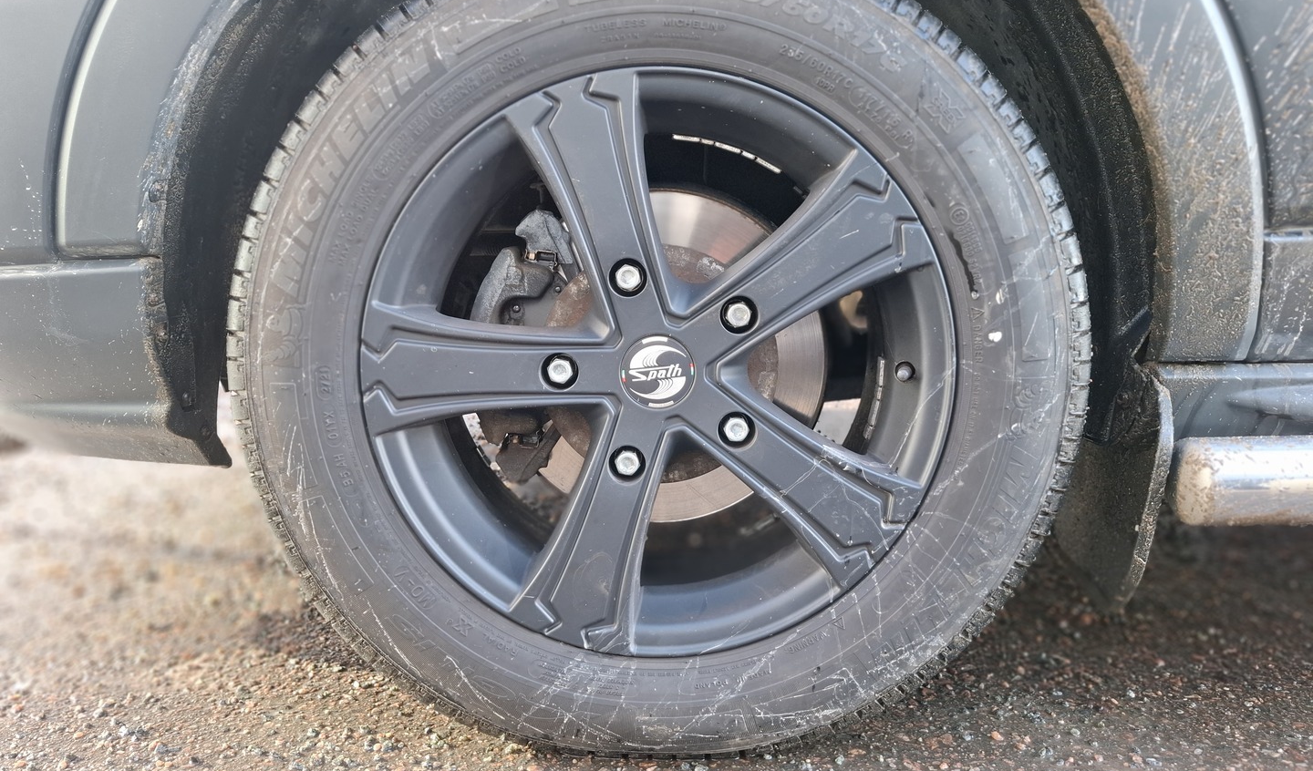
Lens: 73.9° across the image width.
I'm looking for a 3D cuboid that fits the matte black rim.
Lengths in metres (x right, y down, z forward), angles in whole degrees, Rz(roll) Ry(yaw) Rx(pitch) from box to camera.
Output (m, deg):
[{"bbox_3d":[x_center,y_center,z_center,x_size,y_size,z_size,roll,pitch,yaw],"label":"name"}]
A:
[{"bbox_3d":[0.003,-0.019,0.786,0.470,0.470,0.200,0,5,1],"label":"matte black rim"}]

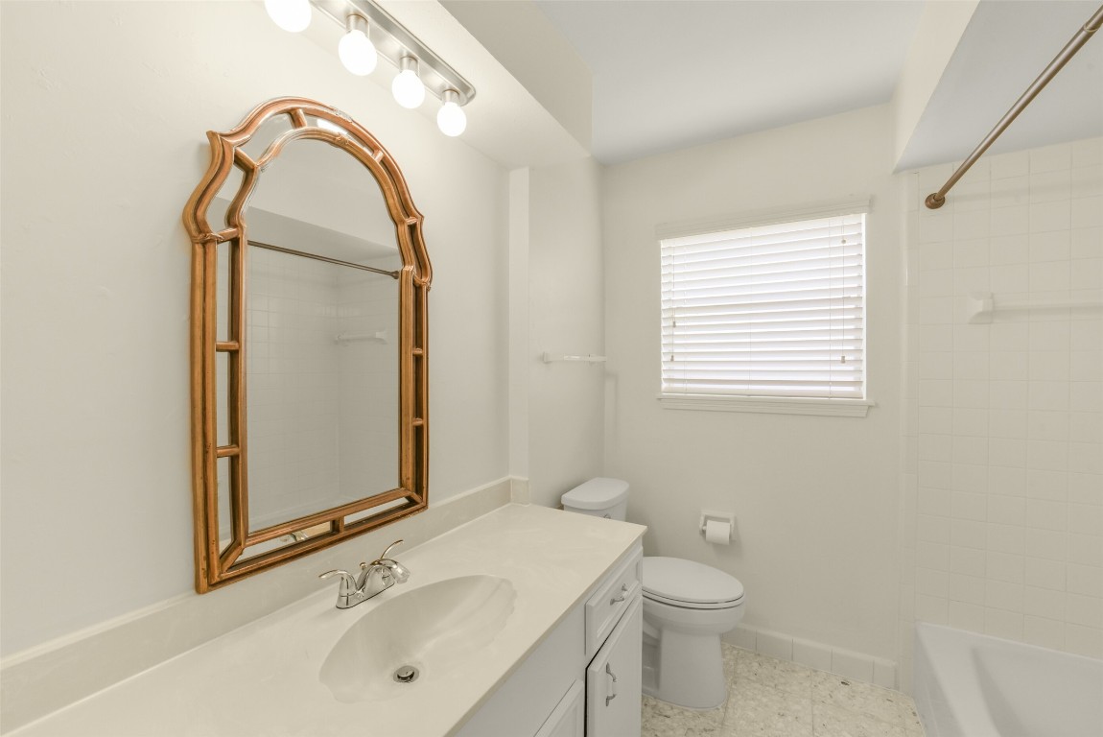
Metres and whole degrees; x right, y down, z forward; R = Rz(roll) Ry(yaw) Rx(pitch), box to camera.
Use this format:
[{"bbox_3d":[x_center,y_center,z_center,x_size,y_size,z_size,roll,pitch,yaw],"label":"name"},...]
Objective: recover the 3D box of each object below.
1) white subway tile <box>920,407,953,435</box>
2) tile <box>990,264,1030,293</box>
[{"bbox_3d":[1.557,0.210,1.743,0.107,0.108,0.009,0,0,30],"label":"white subway tile"},{"bbox_3d":[1.735,-0.337,1.627,0.107,0.108,0.009,0,1,27],"label":"tile"}]

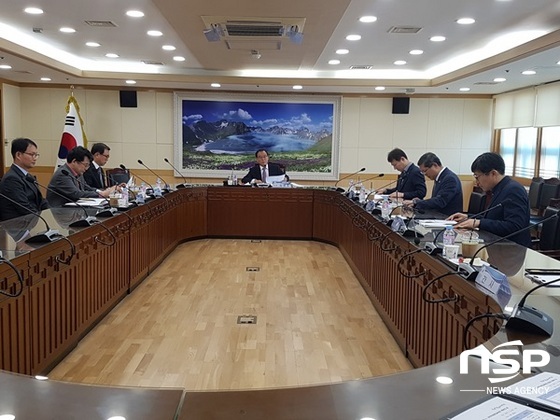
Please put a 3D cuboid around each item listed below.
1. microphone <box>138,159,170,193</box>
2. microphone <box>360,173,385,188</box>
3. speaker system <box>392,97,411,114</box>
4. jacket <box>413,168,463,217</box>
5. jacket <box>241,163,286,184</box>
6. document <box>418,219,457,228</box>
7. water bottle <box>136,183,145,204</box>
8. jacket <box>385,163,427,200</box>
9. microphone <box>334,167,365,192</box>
[{"bbox_3d":[-1.547,-0.409,5.204,0.390,0.400,0.110,2,8,9],"label":"microphone"},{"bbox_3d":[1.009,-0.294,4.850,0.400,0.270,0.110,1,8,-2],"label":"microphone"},{"bbox_3d":[2.292,-1.968,7.936,0.325,0.325,0.200,1,8,-1],"label":"speaker system"},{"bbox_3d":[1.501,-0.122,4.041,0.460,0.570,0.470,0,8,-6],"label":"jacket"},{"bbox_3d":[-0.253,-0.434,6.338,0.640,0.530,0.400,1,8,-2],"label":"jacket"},{"bbox_3d":[1.282,0.098,3.399,0.280,0.030,0.330,1,8,-1],"label":"document"},{"bbox_3d":[-1.444,-0.194,4.416,0.065,0.205,0.065,1,8,-1],"label":"water bottle"},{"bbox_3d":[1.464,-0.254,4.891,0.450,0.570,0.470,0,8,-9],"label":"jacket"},{"bbox_3d":[0.895,-0.384,5.380,0.390,0.320,0.110,1,8,-2],"label":"microphone"}]

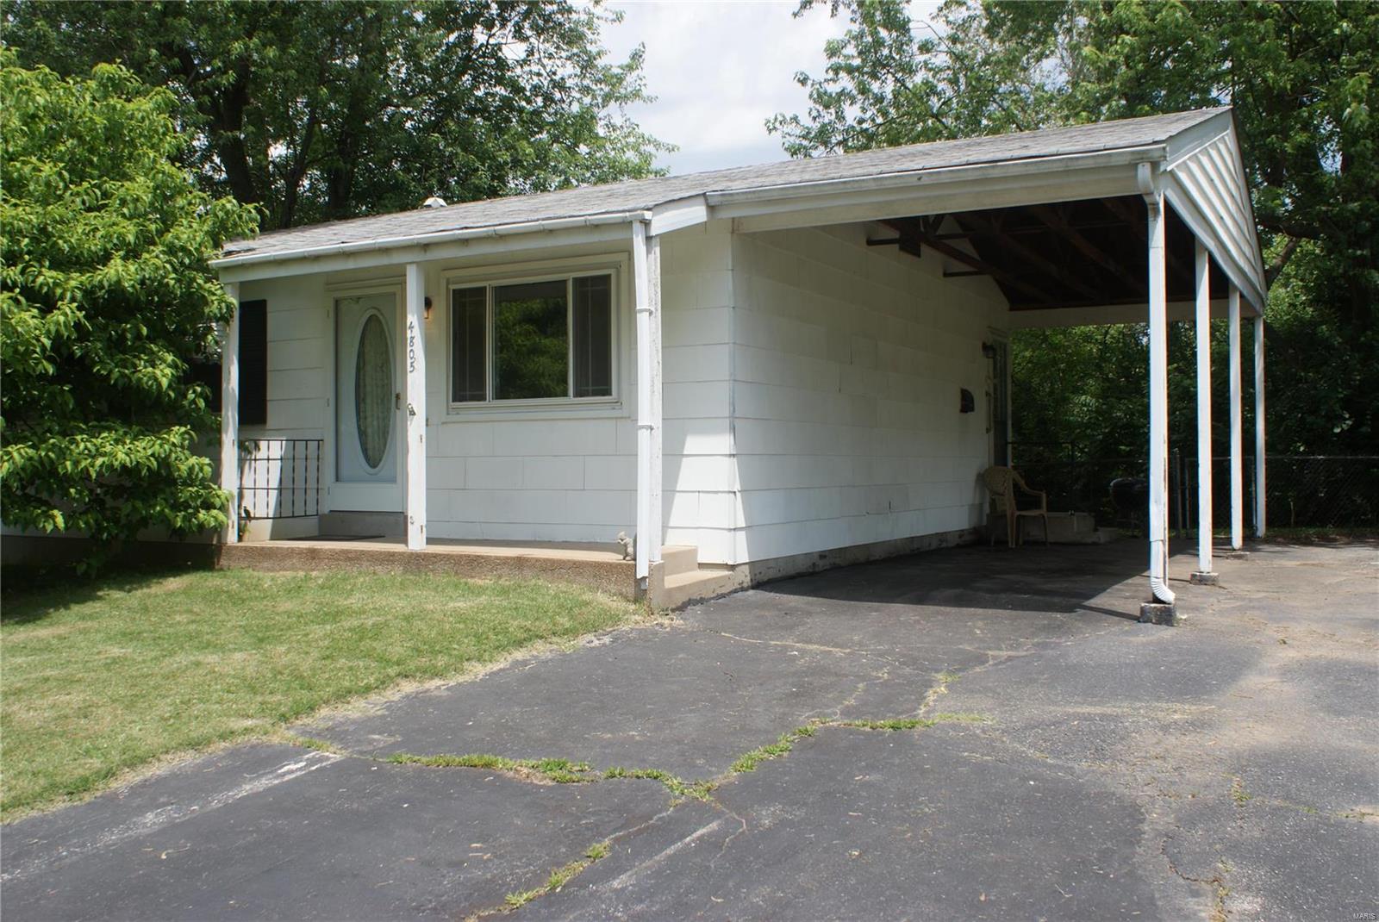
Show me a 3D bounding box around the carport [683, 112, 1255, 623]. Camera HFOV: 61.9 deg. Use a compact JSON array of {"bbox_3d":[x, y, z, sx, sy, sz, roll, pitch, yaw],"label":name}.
[{"bbox_3d":[3.371,-1.050,10.664,3.210,4.150,7.520,0,0,31],"label":"carport"}]

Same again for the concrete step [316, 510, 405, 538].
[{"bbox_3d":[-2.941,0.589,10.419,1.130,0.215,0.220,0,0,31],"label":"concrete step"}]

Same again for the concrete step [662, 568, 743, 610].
[{"bbox_3d":[-0.049,0.914,8.240,0.330,0.165,1.110,0,0,31],"label":"concrete step"}]

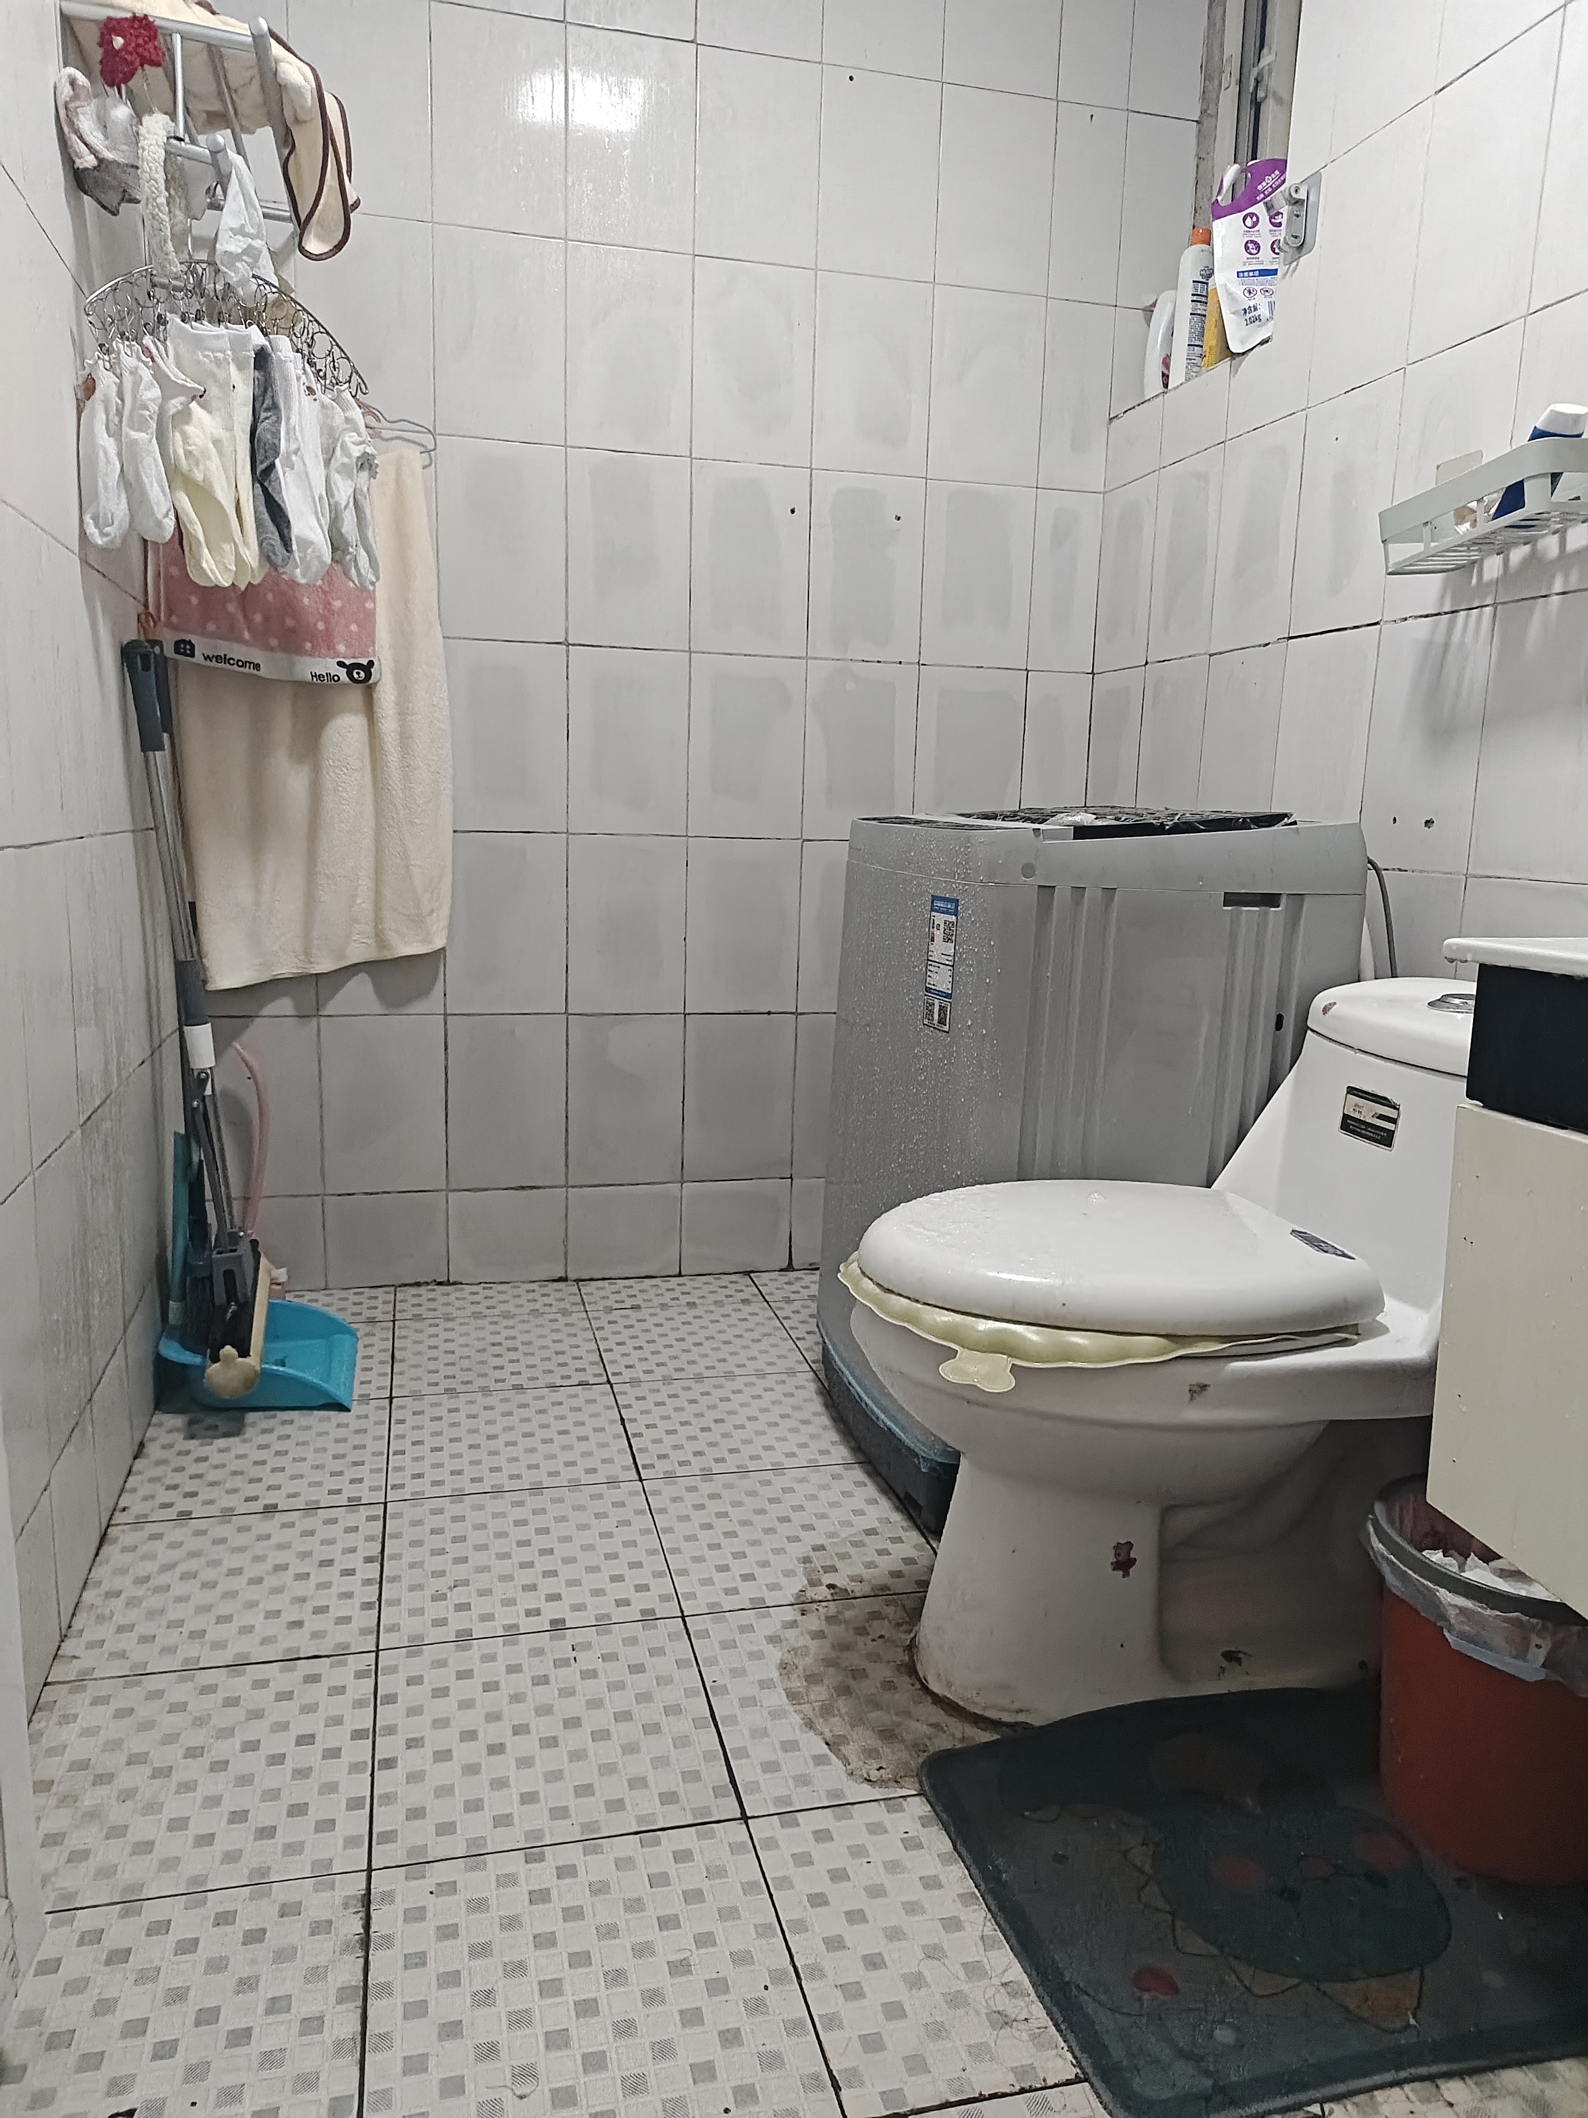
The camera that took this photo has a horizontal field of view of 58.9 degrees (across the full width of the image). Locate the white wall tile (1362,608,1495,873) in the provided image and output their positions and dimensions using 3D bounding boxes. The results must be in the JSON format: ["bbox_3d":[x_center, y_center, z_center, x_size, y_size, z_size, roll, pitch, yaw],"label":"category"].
[{"bbox_3d":[0.757,-0.376,1.686,0.010,0.300,0.200,-1,11,-15],"label":"white wall tile"}]

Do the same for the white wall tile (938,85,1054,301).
[{"bbox_3d":[0.332,-1.419,2.308,0.199,0.299,0.010,-1,10,-14],"label":"white wall tile"}]

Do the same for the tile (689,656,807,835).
[{"bbox_3d":[-0.080,-0.524,2.367,0.199,0.300,0.010,-1,10,-14],"label":"tile"}]

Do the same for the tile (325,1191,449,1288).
[{"bbox_3d":[-0.684,0.305,2.371,0.198,0.159,0.011,-1,10,-14],"label":"tile"}]

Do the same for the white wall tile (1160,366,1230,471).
[{"bbox_3d":[0.622,-0.988,2.166,0.010,0.119,0.197,-1,10,-16],"label":"white wall tile"}]

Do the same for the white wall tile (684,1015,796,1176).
[{"bbox_3d":[-0.097,0.067,2.479,0.200,0.301,0.010,-1,11,-14],"label":"white wall tile"}]

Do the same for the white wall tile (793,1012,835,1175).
[{"bbox_3d":[0.097,0.064,2.522,0.199,0.300,0.010,-1,10,-14],"label":"white wall tile"}]

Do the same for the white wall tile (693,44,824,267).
[{"bbox_3d":[-0.056,-1.415,2.216,0.198,0.299,0.011,-1,10,-14],"label":"white wall tile"}]

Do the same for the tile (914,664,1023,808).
[{"bbox_3d":[0.307,-0.532,2.472,0.200,0.301,0.010,-1,11,-14],"label":"tile"}]

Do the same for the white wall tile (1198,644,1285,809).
[{"bbox_3d":[0.656,-0.447,2.062,0.010,0.300,0.195,-1,11,-15],"label":"white wall tile"}]

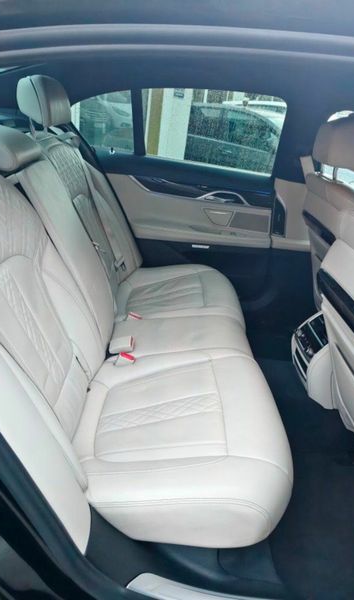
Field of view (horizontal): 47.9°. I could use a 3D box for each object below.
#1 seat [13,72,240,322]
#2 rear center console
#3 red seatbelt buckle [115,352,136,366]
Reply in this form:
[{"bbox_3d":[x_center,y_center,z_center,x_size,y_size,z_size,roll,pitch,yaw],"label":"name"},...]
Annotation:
[{"bbox_3d":[-0.149,-0.369,1.745,0.960,0.985,0.540,5,25,-3],"label":"seat"},{"bbox_3d":[0.590,0.225,1.565,0.245,0.330,0.220,5,25,-3],"label":"rear center console"},{"bbox_3d":[-0.164,0.191,1.259,0.050,0.055,0.035,28,21,-13],"label":"red seatbelt buckle"}]

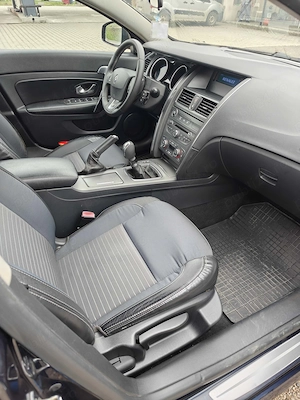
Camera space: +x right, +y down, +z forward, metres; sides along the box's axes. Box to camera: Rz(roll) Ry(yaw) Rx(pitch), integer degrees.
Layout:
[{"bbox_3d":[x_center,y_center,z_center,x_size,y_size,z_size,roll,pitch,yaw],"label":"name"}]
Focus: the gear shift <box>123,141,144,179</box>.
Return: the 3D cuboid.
[{"bbox_3d":[-0.066,-0.190,1.217,0.075,0.180,0.058,-30,45,-14],"label":"gear shift"}]

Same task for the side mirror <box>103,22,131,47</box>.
[{"bbox_3d":[-0.201,-1.081,1.742,0.110,0.145,0.220,-31,47,-34],"label":"side mirror"}]

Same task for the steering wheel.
[{"bbox_3d":[-0.124,-0.613,1.371,0.090,0.375,0.375,5,28,-38],"label":"steering wheel"}]

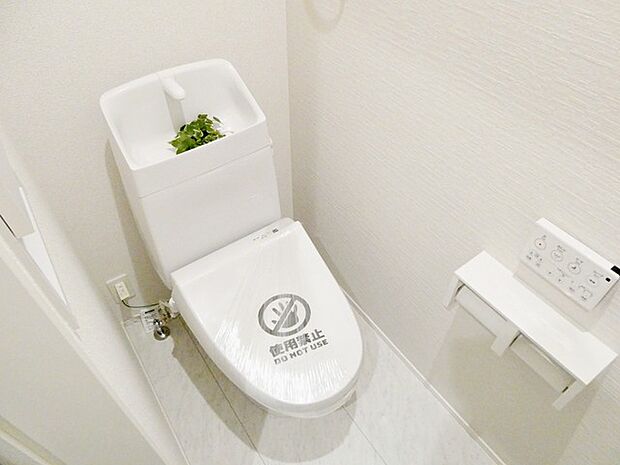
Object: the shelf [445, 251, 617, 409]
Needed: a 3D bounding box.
[{"bbox_3d":[0.456,0.203,0.936,0.106,0.122,0.318,-27,53,-23],"label":"shelf"}]

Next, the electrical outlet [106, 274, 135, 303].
[{"bbox_3d":[-0.671,0.205,1.539,0.069,0.120,0.010,-27,53,-23],"label":"electrical outlet"}]

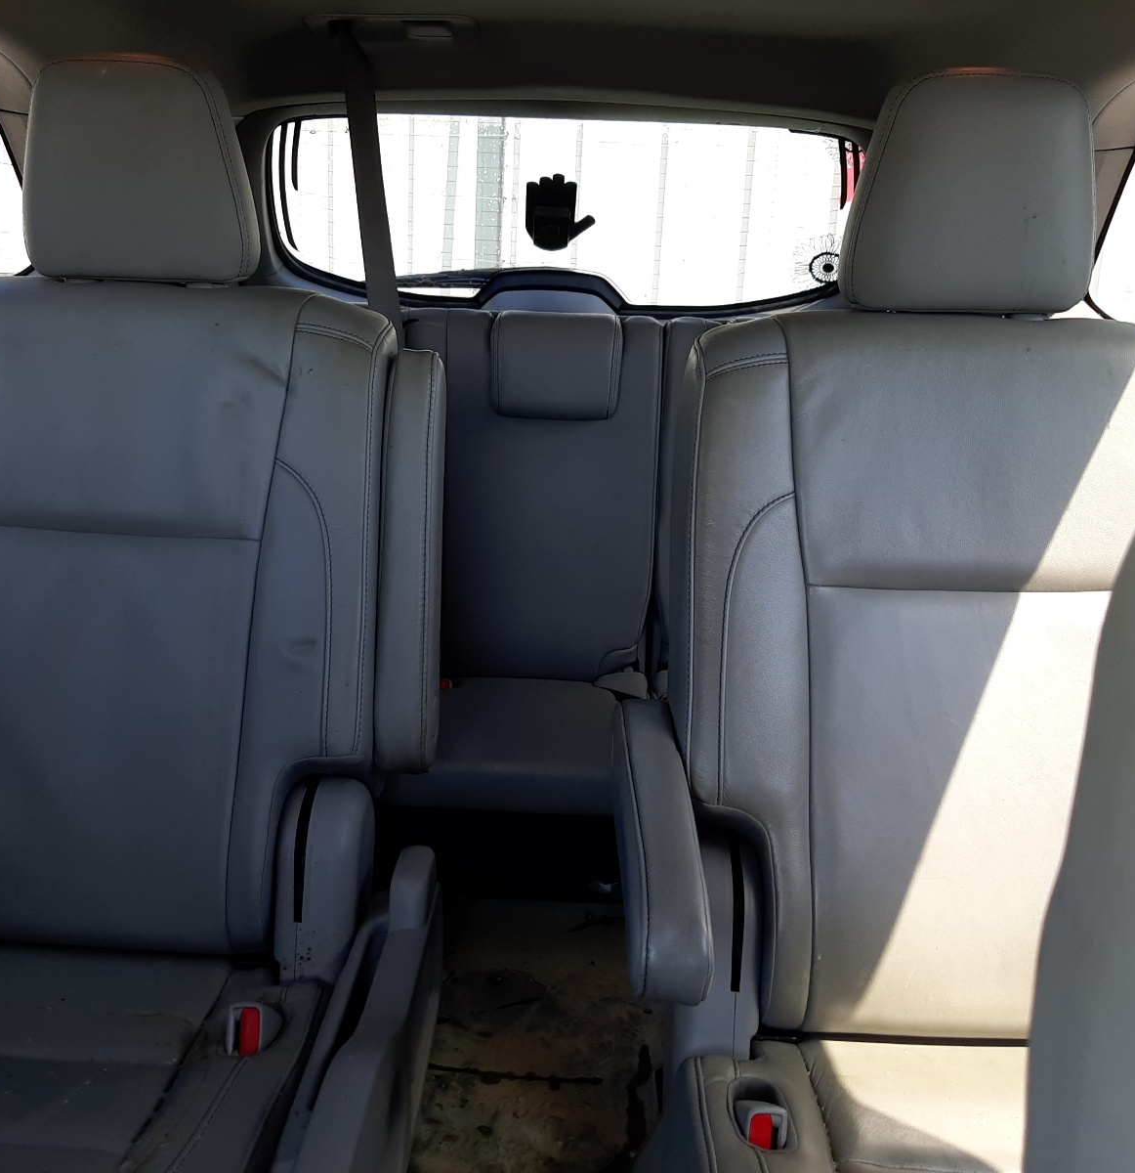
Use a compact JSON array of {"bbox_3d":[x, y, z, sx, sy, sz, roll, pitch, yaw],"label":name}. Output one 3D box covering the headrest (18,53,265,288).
[{"bbox_3d":[-0.418,-0.408,1.160,0.218,0.205,0.115,3,2,0],"label":"headrest"}]

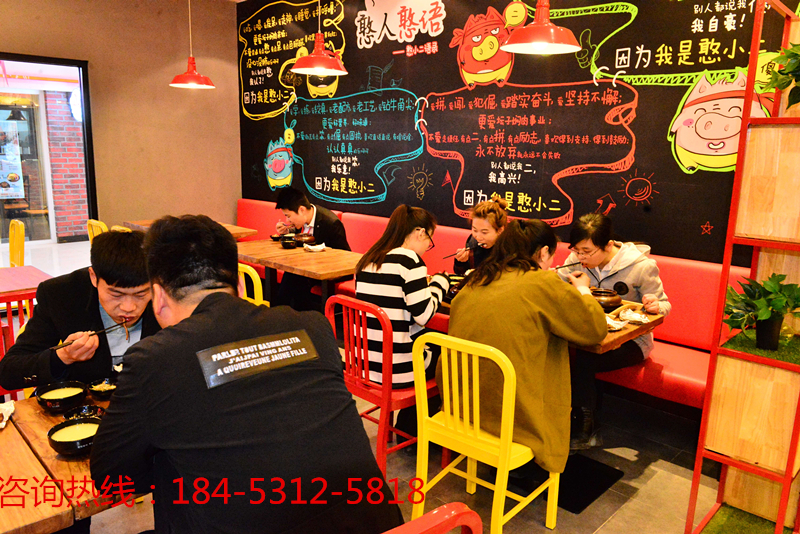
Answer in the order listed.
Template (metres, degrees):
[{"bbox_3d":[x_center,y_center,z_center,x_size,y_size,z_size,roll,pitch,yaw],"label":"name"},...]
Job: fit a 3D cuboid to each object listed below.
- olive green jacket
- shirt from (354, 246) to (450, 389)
[{"bbox_3d":[0.448,0.357,2.308,0.500,0.740,0.560,-10,16,-44],"label":"olive green jacket"},{"bbox_3d":[0.020,0.167,2.638,0.480,0.600,0.450,-10,16,-44],"label":"shirt"}]

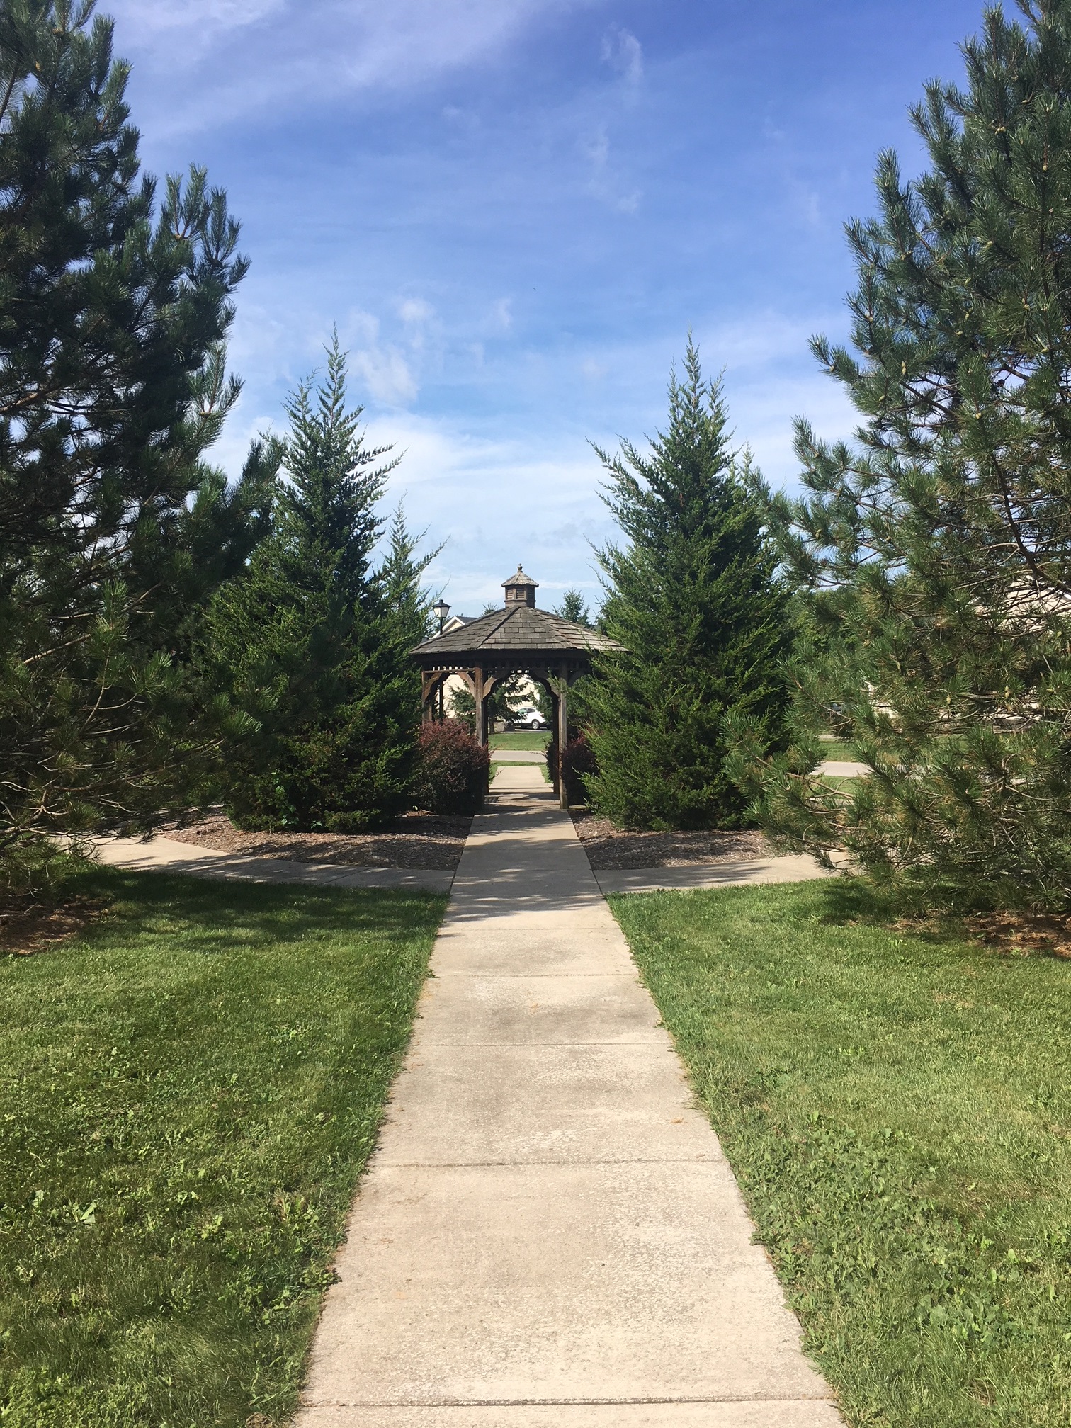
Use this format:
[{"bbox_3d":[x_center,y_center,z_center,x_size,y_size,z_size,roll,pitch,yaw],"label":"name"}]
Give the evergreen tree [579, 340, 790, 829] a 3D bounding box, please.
[{"bbox_3d":[1.850,-1.690,14.800,2.700,6.000,2.700,0,1,-1],"label":"evergreen tree"}]

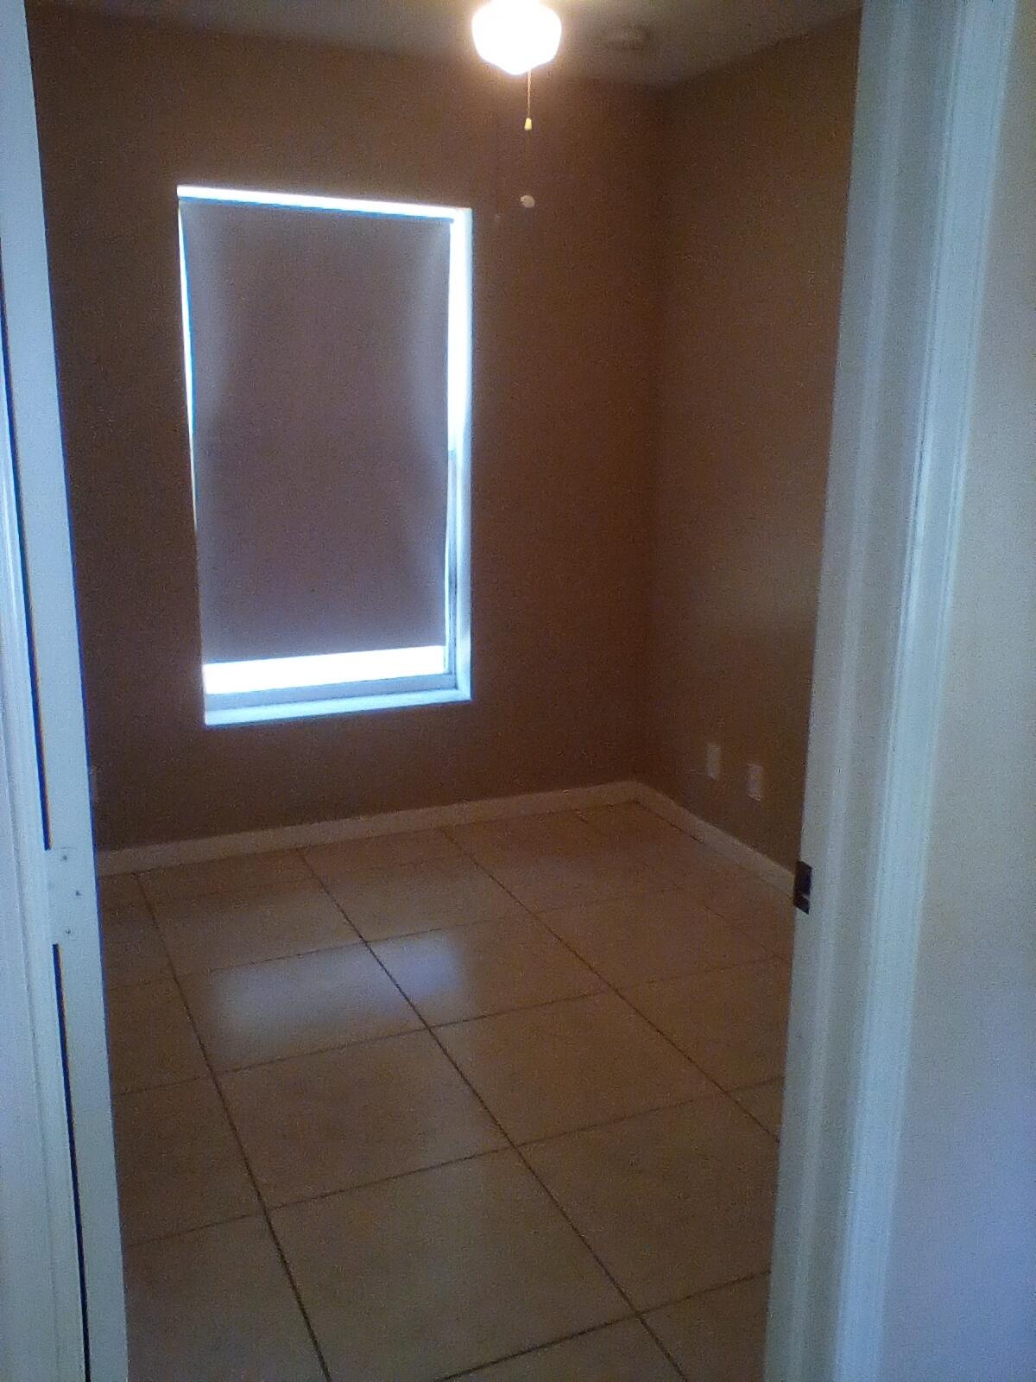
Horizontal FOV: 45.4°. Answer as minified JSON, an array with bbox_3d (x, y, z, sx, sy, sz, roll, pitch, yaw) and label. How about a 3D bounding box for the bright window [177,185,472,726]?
[{"bbox_3d":[-0.581,-0.705,3.882,0.886,1.561,0.130,-6,15,-23],"label":"bright window"}]

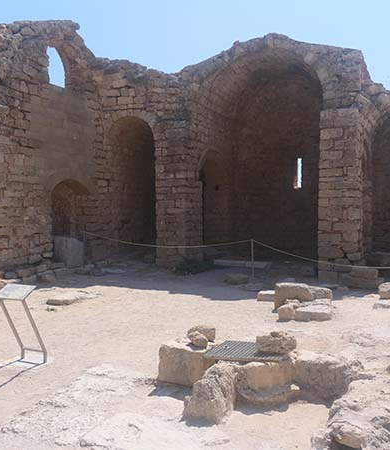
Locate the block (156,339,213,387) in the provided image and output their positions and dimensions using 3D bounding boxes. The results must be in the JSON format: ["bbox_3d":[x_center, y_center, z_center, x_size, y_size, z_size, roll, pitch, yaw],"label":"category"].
[{"bbox_3d":[-0.068,1.273,4.390,0.440,0.320,0.350,1,3,25],"label":"block"}]

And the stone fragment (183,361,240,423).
[{"bbox_3d":[0.146,1.507,4.230,0.386,0.365,0.386,1,3,20],"label":"stone fragment"}]

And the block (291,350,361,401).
[{"bbox_3d":[1.322,1.510,4.739,0.651,0.309,0.391,1,3,15],"label":"block"}]

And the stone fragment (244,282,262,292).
[{"bbox_3d":[1.249,1.330,9.978,0.384,0.142,0.307,1,3,15],"label":"stone fragment"}]

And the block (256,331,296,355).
[{"bbox_3d":[0.711,1.020,4.138,0.360,0.150,0.230,-1,3,5],"label":"block"}]

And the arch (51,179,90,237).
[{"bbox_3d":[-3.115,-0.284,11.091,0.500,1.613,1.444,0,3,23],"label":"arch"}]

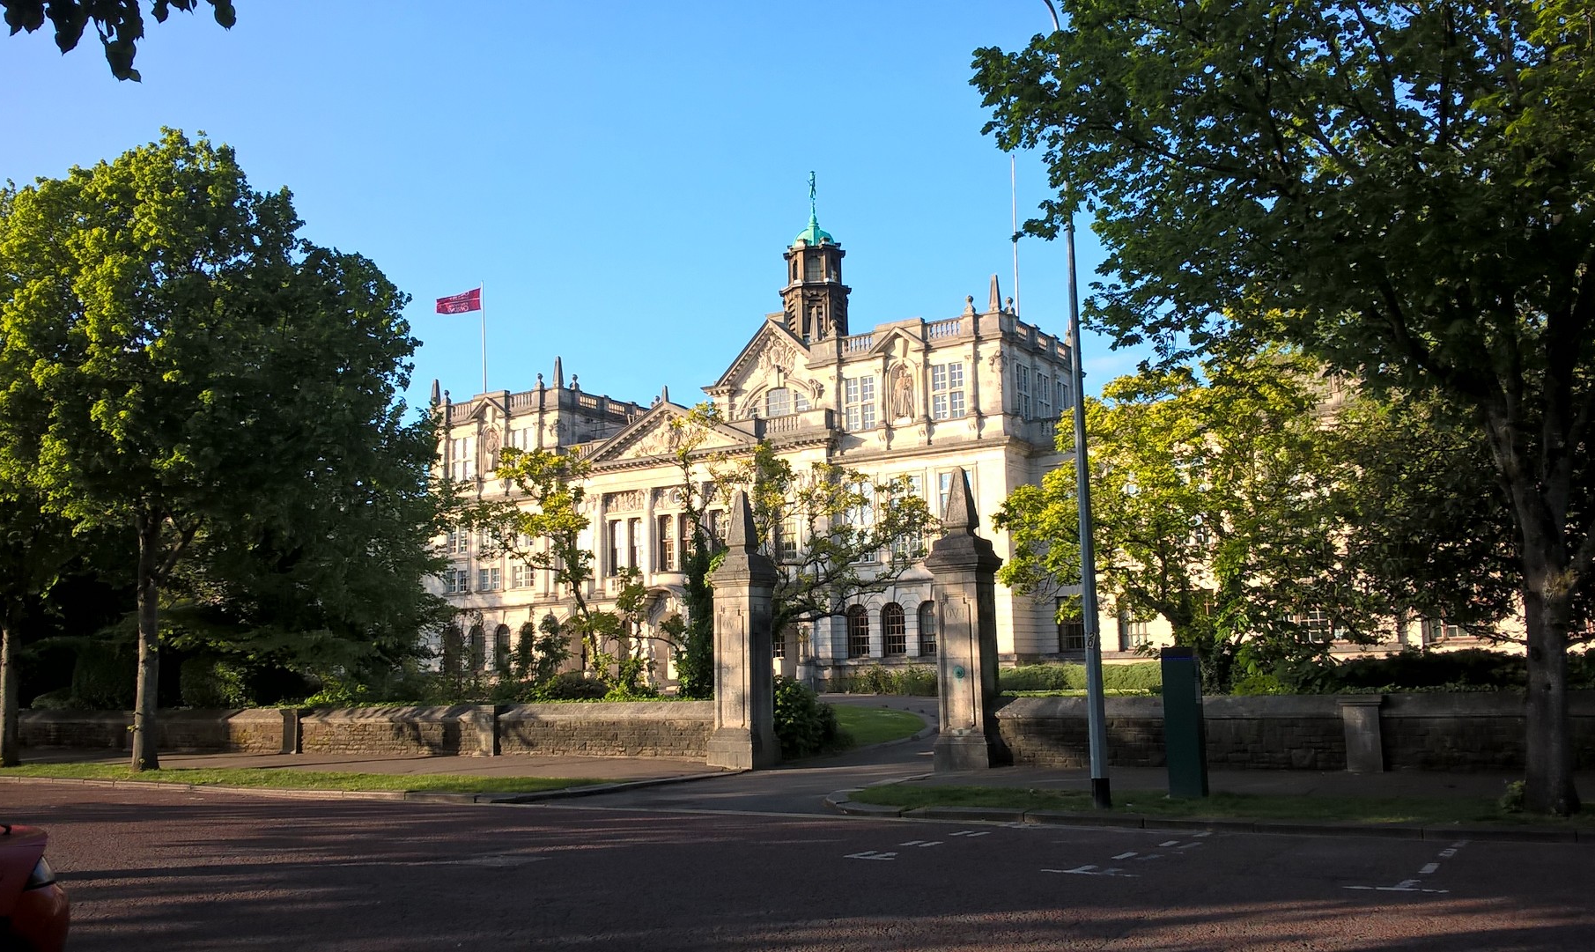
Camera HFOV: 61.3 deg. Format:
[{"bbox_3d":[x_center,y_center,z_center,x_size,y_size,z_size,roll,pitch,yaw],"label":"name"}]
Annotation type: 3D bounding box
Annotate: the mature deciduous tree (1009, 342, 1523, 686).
[{"bbox_3d":[8.714,1.317,25.540,9.700,7.400,8.600,-6,-9,31],"label":"mature deciduous tree"}]

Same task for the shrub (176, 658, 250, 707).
[{"bbox_3d":[-14.691,5.676,33.890,1.900,2.300,1.900,-6,-9,31],"label":"shrub"}]

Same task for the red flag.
[{"bbox_3d":[-26.388,-13.602,104.576,3.550,1.850,0.500,1,-8,-14],"label":"red flag"}]

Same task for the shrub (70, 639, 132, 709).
[{"bbox_3d":[-18.697,5.865,36.100,1.900,2.750,1.900,-6,-9,31],"label":"shrub"}]

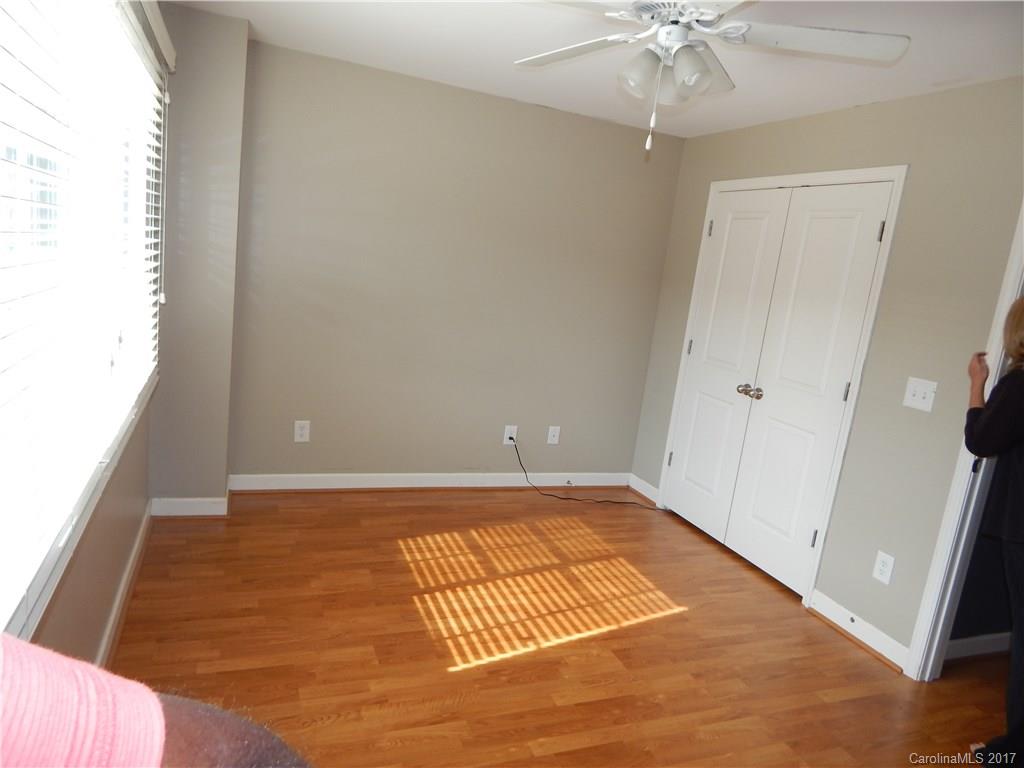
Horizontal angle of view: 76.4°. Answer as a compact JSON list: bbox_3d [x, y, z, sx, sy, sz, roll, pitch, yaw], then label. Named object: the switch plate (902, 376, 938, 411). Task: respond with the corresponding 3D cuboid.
[{"bbox_3d":[1.725,0.043,2.753,0.012,0.126,0.126,3,12,-22],"label":"switch plate"}]

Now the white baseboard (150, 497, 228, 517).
[{"bbox_3d":[-1.657,0.640,3.351,0.350,0.102,0.018,3,12,-22],"label":"white baseboard"}]

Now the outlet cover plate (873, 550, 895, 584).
[{"bbox_3d":[1.641,0.808,2.874,0.012,0.126,0.077,3,12,-22],"label":"outlet cover plate"}]

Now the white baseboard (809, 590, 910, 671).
[{"bbox_3d":[1.577,1.113,2.989,0.018,0.102,0.505,3,12,-22],"label":"white baseboard"}]

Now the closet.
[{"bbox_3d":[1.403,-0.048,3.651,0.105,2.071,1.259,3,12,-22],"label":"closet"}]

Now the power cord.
[{"bbox_3d":[0.495,0.586,4.303,0.994,0.374,0.451,3,12,-22],"label":"power cord"}]

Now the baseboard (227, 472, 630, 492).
[{"bbox_3d":[-0.373,0.632,4.214,2.678,0.102,0.018,3,12,-22],"label":"baseboard"}]

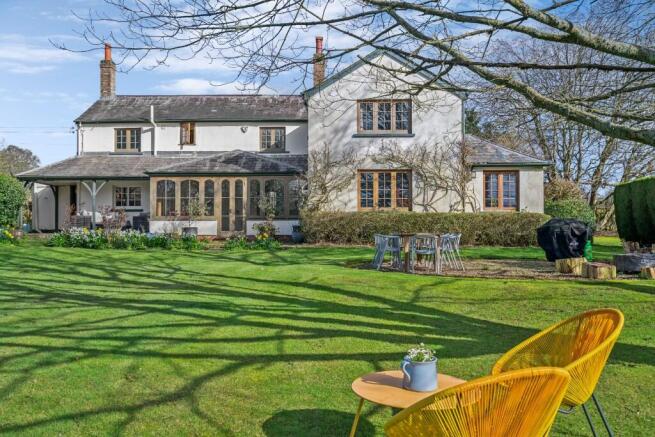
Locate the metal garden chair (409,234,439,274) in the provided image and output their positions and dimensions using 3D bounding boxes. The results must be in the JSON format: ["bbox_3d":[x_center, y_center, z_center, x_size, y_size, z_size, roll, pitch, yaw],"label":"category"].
[{"bbox_3d":[2.091,0.738,13.550,0.580,0.830,0.580,0,0,0],"label":"metal garden chair"}]

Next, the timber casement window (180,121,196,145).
[{"bbox_3d":[-5.460,-3.327,25.000,0.597,0.883,0.120,0,0,0],"label":"timber casement window"}]

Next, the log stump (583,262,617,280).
[{"bbox_3d":[5.120,0.980,11.950,0.620,0.270,0.600,0,0,0],"label":"log stump"}]

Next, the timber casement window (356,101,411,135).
[{"bbox_3d":[1.992,-3.513,22.100,1.902,1.197,0.120,0,0,0],"label":"timber casement window"}]

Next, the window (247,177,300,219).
[{"bbox_3d":[-1.958,-0.756,23.200,1.949,1.512,0.120,0,0,0],"label":"window"}]

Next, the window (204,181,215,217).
[{"bbox_3d":[-4.298,-0.729,23.200,0.379,1.348,0.100,0,0,0],"label":"window"}]

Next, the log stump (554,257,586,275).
[{"bbox_3d":[4.855,0.947,12.700,0.600,0.360,0.560,0,0,0],"label":"log stump"}]

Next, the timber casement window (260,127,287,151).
[{"bbox_3d":[-2.162,-3.151,25.500,1.041,1.021,0.120,0,0,0],"label":"timber casement window"}]

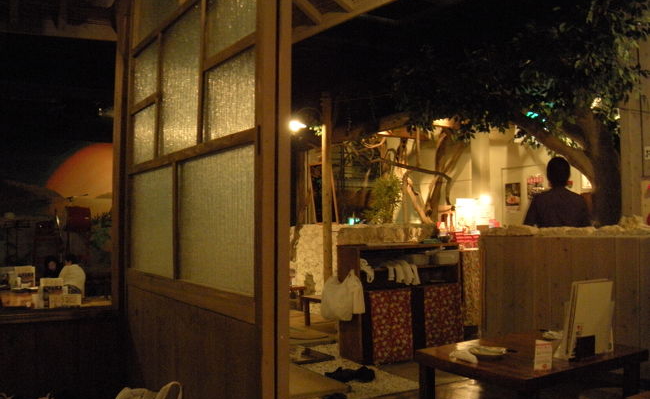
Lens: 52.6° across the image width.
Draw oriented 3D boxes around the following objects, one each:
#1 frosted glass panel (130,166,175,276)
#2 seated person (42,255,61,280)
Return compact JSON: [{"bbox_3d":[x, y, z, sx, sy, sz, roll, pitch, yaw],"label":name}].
[{"bbox_3d":[-0.730,0.093,2.749,0.020,0.436,0.622,1,-3,-31],"label":"frosted glass panel"},{"bbox_3d":[-3.872,1.212,9.283,0.440,0.840,0.520,1,-3,-31],"label":"seated person"}]

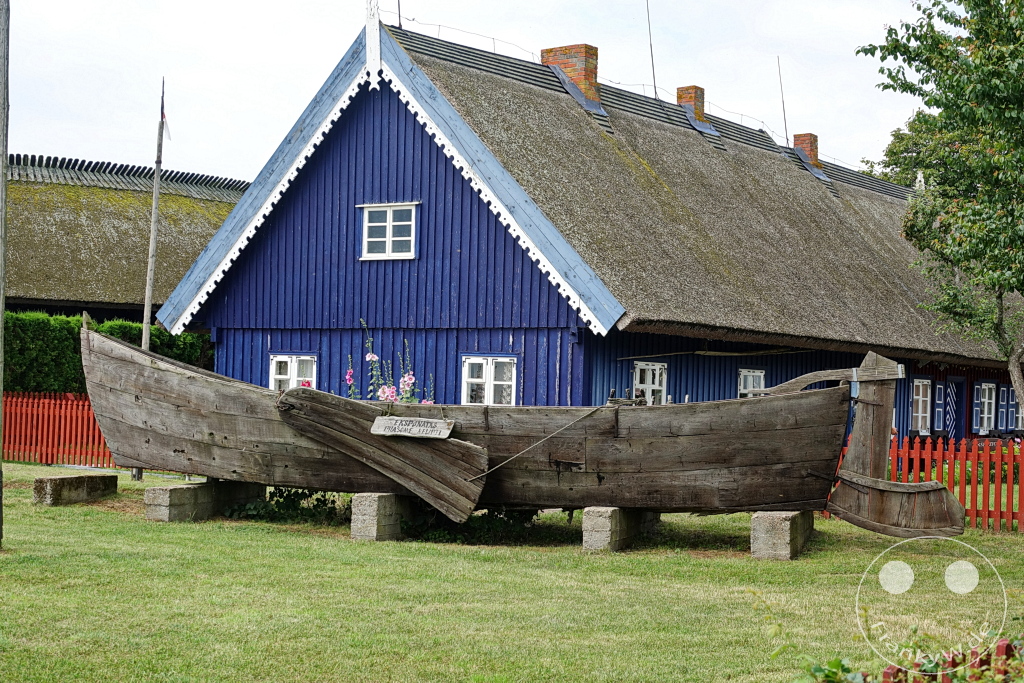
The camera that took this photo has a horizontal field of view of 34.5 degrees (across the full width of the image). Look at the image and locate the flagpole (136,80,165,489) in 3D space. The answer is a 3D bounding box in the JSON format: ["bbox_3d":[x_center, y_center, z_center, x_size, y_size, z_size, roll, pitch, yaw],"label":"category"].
[{"bbox_3d":[-5.648,-0.984,25.781,0.170,6.337,0.160,4,-2,-13],"label":"flagpole"}]

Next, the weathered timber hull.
[{"bbox_3d":[-0.921,0.780,18.255,9.250,1.800,2.400,1,-2,21],"label":"weathered timber hull"}]

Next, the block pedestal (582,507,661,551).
[{"bbox_3d":[1.184,1.896,17.376,0.290,0.440,2.050,1,-2,19],"label":"block pedestal"}]

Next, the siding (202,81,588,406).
[{"bbox_3d":[-1.863,-0.926,24.268,7.400,5.950,0.200,0,-2,38],"label":"siding"}]

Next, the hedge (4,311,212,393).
[{"bbox_3d":[-9.085,0.996,36.774,1.200,2.900,6.200,0,-3,41],"label":"hedge"}]

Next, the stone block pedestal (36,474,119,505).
[{"bbox_3d":[-5.465,1.854,20.724,0.280,0.340,1.380,1,-2,22],"label":"stone block pedestal"}]

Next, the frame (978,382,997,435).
[{"bbox_3d":[9.569,1.351,33.160,0.120,0.995,0.753,0,-2,38],"label":"frame"}]

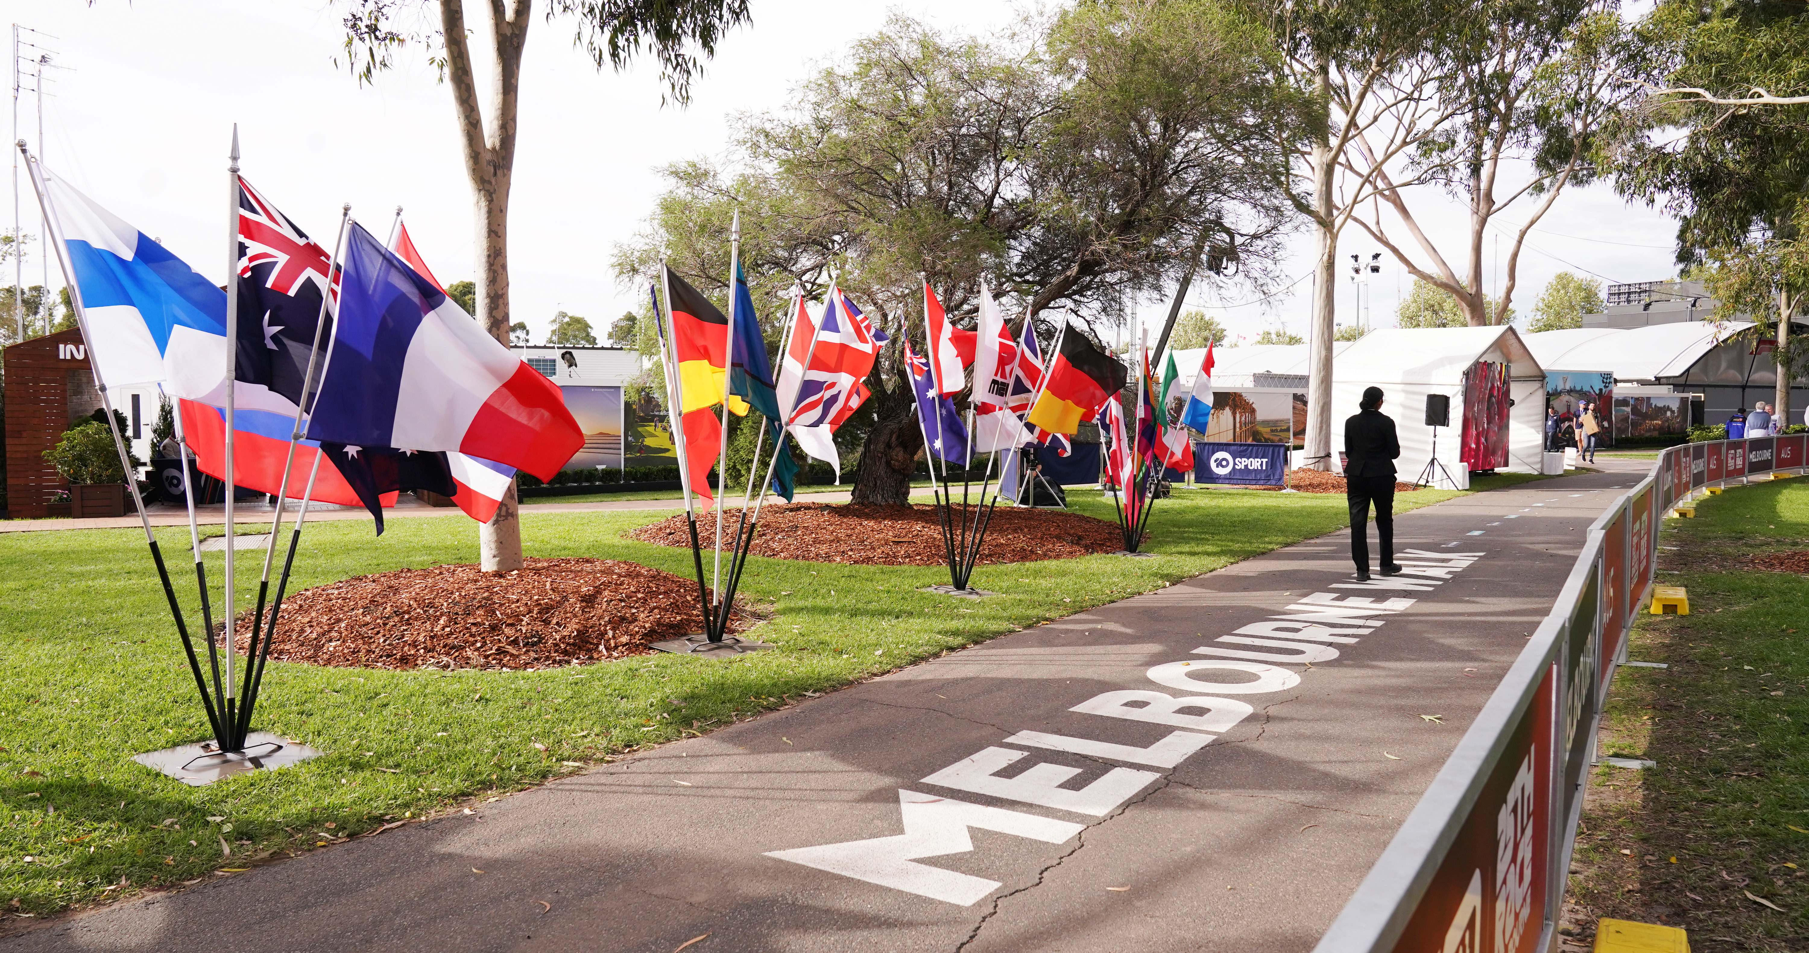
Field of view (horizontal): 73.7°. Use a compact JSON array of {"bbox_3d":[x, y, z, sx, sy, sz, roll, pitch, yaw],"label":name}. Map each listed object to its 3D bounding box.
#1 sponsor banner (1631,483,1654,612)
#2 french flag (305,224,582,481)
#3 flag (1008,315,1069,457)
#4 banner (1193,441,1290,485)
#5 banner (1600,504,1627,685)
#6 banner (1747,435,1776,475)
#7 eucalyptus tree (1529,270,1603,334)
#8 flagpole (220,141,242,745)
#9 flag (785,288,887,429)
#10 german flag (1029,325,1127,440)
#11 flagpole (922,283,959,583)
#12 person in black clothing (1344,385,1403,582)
[{"bbox_3d":[4.941,0.451,8.051,0.040,0.680,2.300,2,4,34],"label":"sponsor banner"},{"bbox_3d":[-1.960,-0.490,5.250,0.360,1.030,1.360,2,4,28],"label":"french flag"},{"bbox_3d":[1.164,-0.780,10.400,0.550,1.180,0.420,-1,3,-19],"label":"flag"},{"bbox_3d":[6.370,-0.239,22.790,1.700,0.790,0.060,2,3,24],"label":"banner"},{"bbox_3d":[3.590,0.587,6.085,0.040,0.690,2.250,2,4,34],"label":"banner"},{"bbox_3d":[18.616,-0.445,26.200,2.350,0.700,0.040,-3,4,-45],"label":"banner"},{"bbox_3d":[43.860,-8.184,80.292,5.600,10.850,5.600,0,3,0],"label":"eucalyptus tree"},{"bbox_3d":[-2.877,-0.153,5.171,0.050,2.672,0.050,2,3,0],"label":"flagpole"},{"bbox_3d":[-0.409,-0.709,7.200,0.630,0.860,0.400,-1,3,-14],"label":"flag"},{"bbox_3d":[1.465,-0.810,10.310,0.350,0.970,1.330,2,4,28],"label":"german flag"},{"bbox_3d":[0.305,-0.356,9.884,0.035,2.570,0.035,-7,3,0],"label":"flagpole"},{"bbox_3d":[4.195,0.049,10.749,0.470,1.690,0.360,3,4,38],"label":"person in black clothing"}]

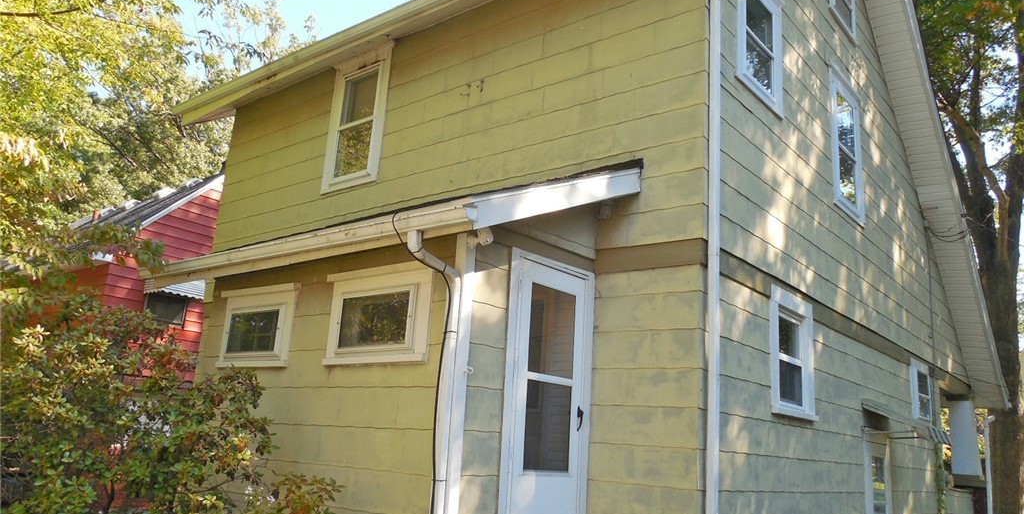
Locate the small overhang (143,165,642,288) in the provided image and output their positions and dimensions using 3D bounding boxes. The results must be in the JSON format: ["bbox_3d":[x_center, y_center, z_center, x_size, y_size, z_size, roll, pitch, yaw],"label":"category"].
[{"bbox_3d":[-1.135,-0.234,6.121,3.925,1.044,1.881,-8,-18,39],"label":"small overhang"}]

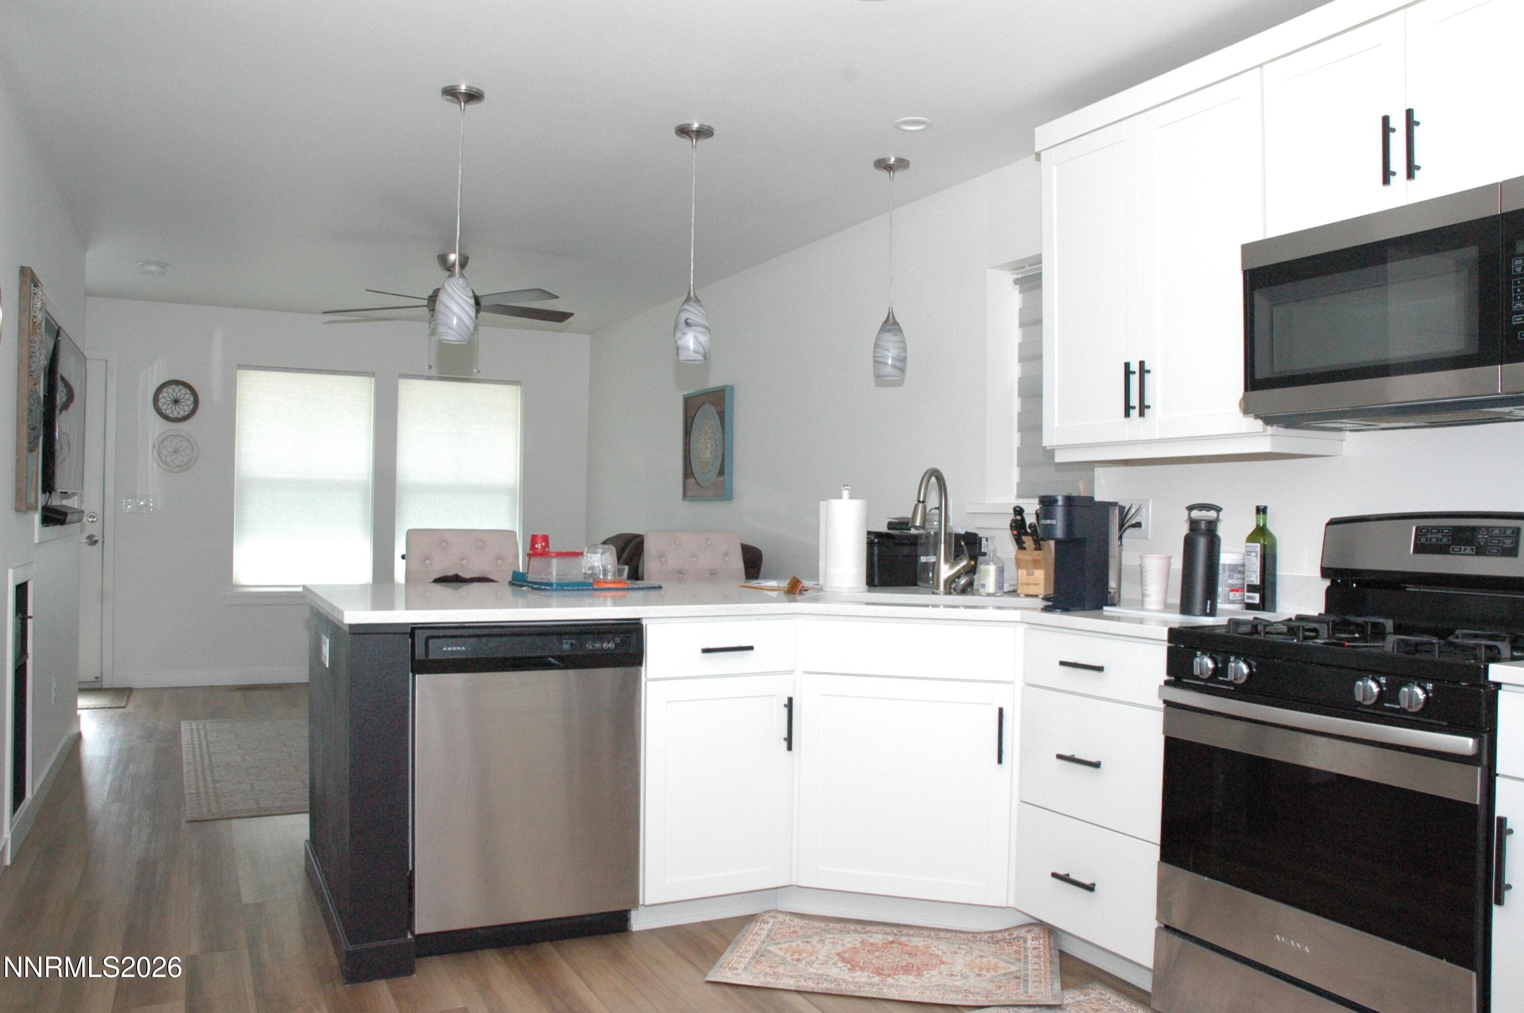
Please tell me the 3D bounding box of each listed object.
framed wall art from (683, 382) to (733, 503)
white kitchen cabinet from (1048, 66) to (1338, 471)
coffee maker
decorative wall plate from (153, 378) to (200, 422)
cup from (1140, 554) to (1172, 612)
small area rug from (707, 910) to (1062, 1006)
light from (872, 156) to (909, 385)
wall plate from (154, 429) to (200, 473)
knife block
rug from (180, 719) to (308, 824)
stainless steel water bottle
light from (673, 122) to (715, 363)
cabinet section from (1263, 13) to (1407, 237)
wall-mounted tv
[{"bbox_3d":[-0.310,-0.345,6.508,0.050,0.630,0.590,1,0,-27],"label":"framed wall art"},{"bbox_3d":[1.203,-0.618,3.272,0.325,0.970,0.810,1,0,-27],"label":"white kitchen cabinet"},{"bbox_3d":[0.896,0.127,3.284,0.290,0.325,0.130,1,0,-42],"label":"coffee maker"},{"bbox_3d":[-3.690,-0.665,7.197,0.270,0.270,0.025,1,-1,-27],"label":"decorative wall plate"},{"bbox_3d":[1.066,0.206,3.090,0.084,0.146,0.084,1,-1,0],"label":"cup"},{"bbox_3d":[0.340,1.183,3.029,0.860,0.025,0.510,1,0,11],"label":"small area rug"},{"bbox_3d":[0.469,-0.856,4.134,0.132,0.800,0.132,1,-1,0],"label":"light"},{"bbox_3d":[-3.688,-0.345,7.197,0.272,0.272,0.025,1,-1,-27],"label":"wall plate"},{"bbox_3d":[0.885,0.191,3.685,0.090,0.200,0.130,1,0,24],"label":"knife block"},{"bbox_3d":[-1.977,1.176,5.497,1.500,0.012,2.240,1,-1,-27],"label":"rug"},{"bbox_3d":[1.111,0.136,2.890,0.093,0.285,0.093,3,-1,-27],"label":"stainless steel water bottle"},{"bbox_3d":[-0.229,-0.863,3.787,0.130,0.780,0.130,1,0,0],"label":"light"},{"bbox_3d":[1.462,-0.880,2.735,0.320,0.435,0.375,1,-1,-27],"label":"cabinet section"},{"bbox_3d":[-2.766,-0.351,4.537,0.060,0.610,1.110,1,0,-27],"label":"wall-mounted tv"}]

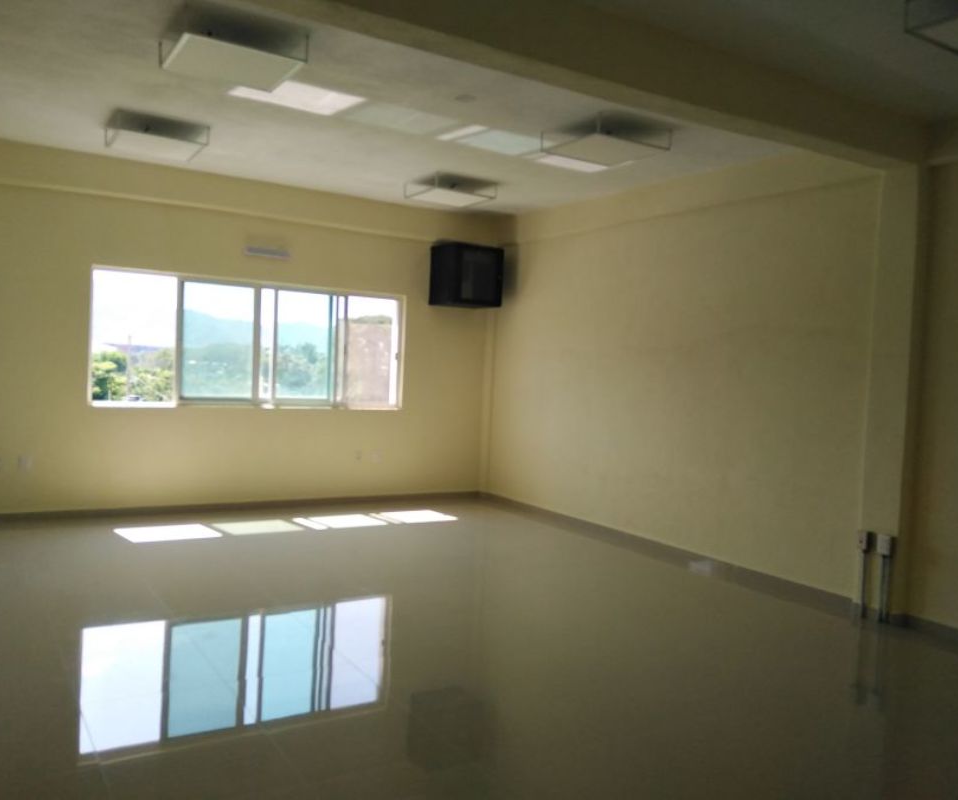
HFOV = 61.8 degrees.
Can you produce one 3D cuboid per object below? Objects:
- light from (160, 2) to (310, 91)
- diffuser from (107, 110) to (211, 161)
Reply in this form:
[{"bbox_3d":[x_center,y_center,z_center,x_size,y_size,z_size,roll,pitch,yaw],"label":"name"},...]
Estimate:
[{"bbox_3d":[-1.307,-1.842,4.249,0.613,0.138,0.613,1,3,-32],"label":"light"},{"bbox_3d":[-2.413,-1.968,6.001,0.613,0.138,0.613,1,3,-32],"label":"diffuser"}]

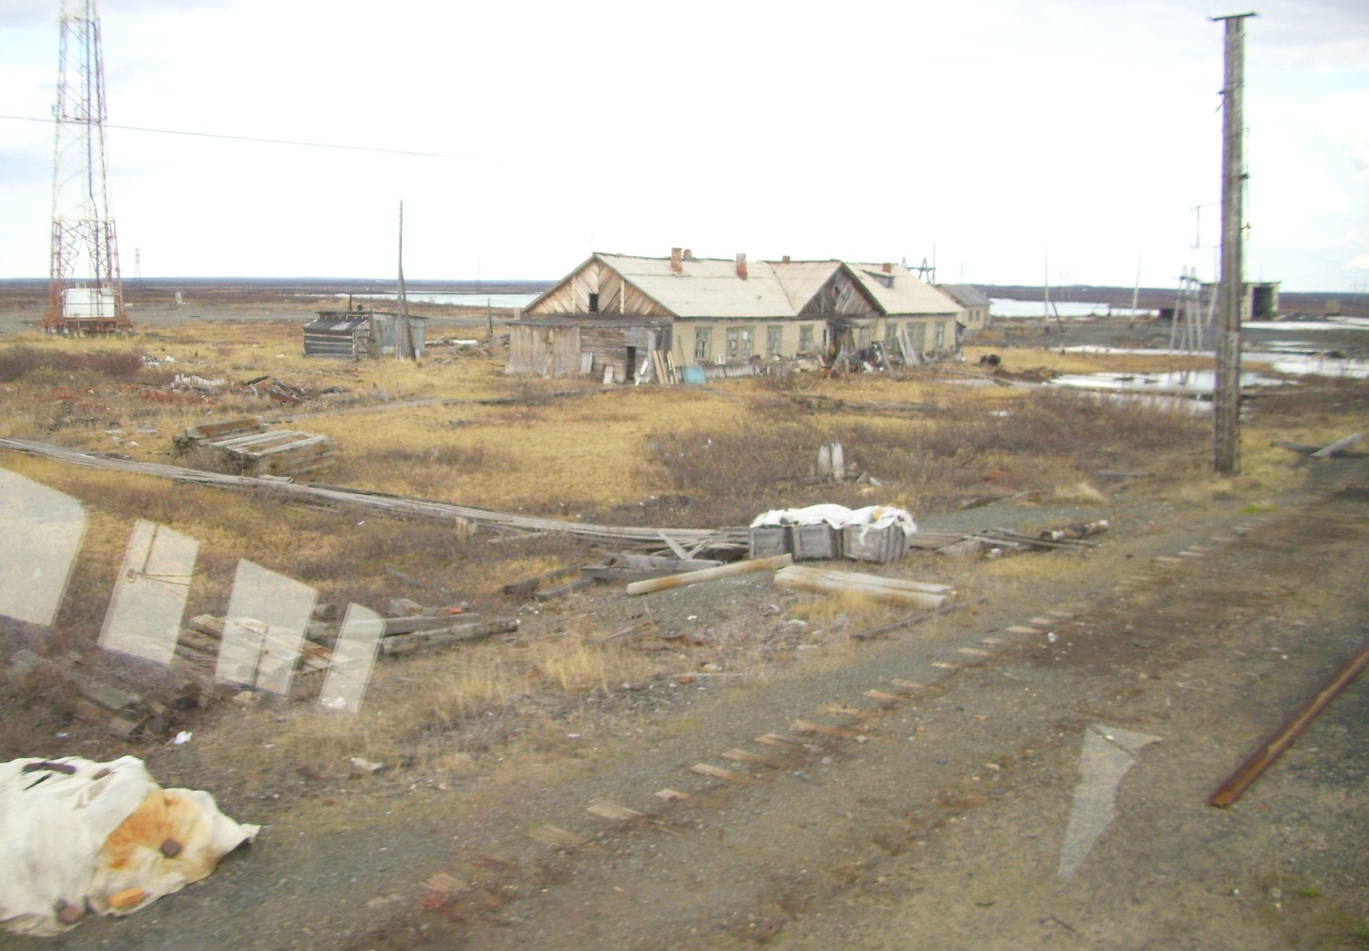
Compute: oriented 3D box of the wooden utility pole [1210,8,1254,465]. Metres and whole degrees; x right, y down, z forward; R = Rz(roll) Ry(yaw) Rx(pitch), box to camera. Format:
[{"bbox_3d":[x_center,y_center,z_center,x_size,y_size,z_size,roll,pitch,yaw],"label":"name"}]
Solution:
[{"bbox_3d":[12.222,-5.039,30.013,0.850,10.136,0.400,4,9,39],"label":"wooden utility pole"}]

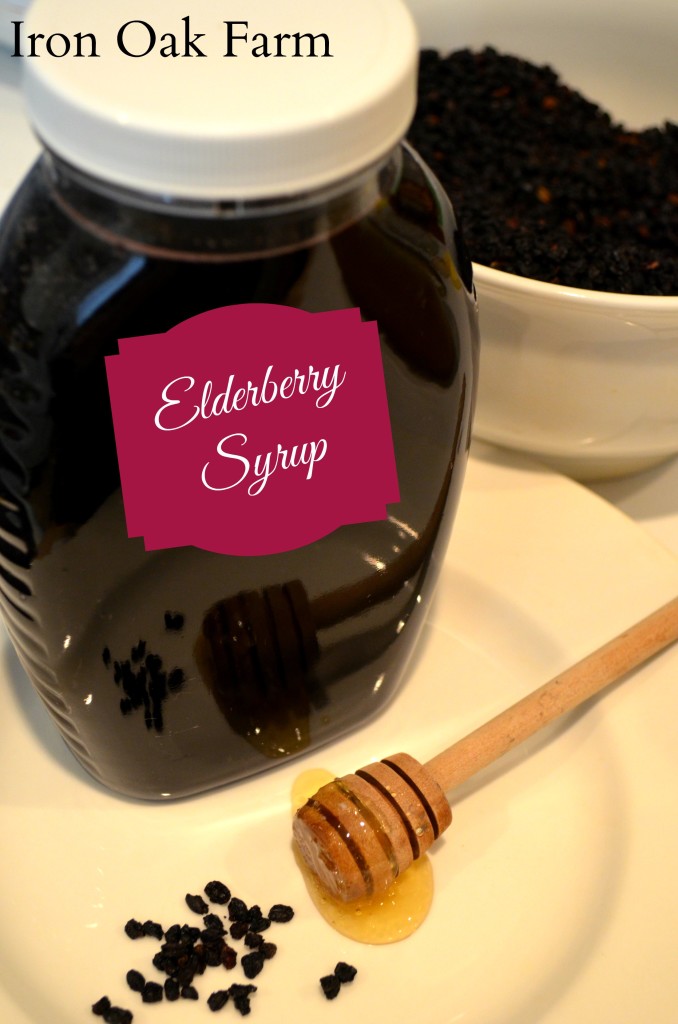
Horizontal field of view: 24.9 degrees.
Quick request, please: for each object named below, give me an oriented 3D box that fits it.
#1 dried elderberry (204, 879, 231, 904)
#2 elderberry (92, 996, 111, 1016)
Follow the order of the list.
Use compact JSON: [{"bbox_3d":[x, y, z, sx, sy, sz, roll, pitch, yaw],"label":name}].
[{"bbox_3d":[-0.024,0.076,0.306,0.006,0.003,0.004,33,49,29],"label":"dried elderberry"},{"bbox_3d":[-0.044,0.093,0.287,0.003,0.002,0.004,28,47,26],"label":"elderberry"}]

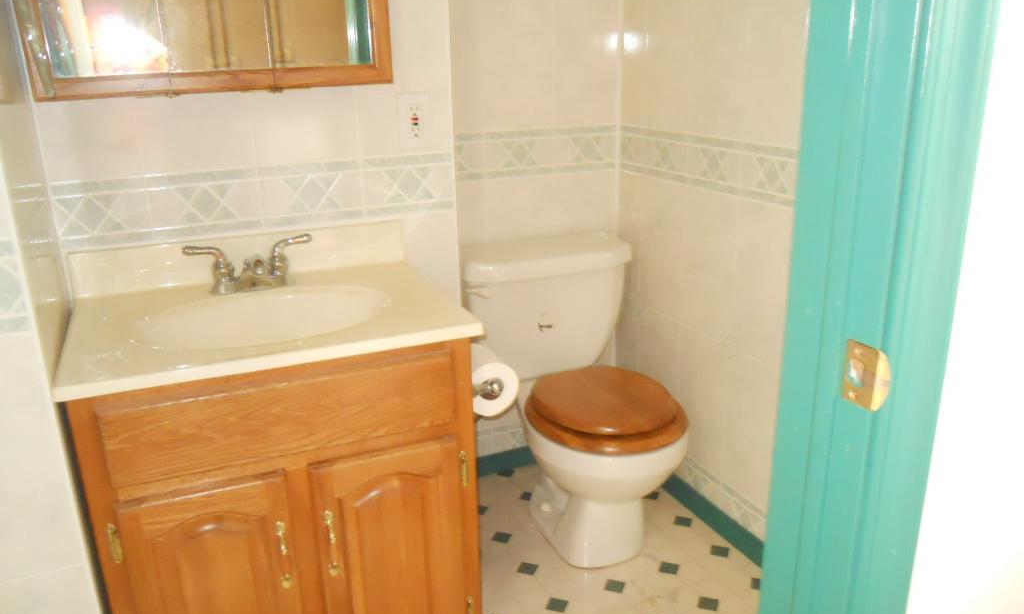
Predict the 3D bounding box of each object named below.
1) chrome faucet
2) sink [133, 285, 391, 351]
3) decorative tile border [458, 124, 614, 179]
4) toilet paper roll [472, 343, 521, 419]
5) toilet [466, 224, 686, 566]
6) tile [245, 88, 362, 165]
[{"bbox_3d":[-0.486,-0.077,1.555,0.237,0.094,0.130,-8,18,-22],"label":"chrome faucet"},{"bbox_3d":[-0.418,0.069,1.447,0.436,0.130,0.312,-8,18,-22],"label":"sink"},{"bbox_3d":[0.056,-0.412,2.221,0.540,0.118,0.010,-8,18,-22],"label":"decorative tile border"},{"bbox_3d":[-0.056,0.137,1.551,0.106,0.106,0.104,-8,18,-22],"label":"toilet paper roll"},{"bbox_3d":[0.169,0.242,2.061,0.485,0.700,0.690,-8,18,-22],"label":"toilet"},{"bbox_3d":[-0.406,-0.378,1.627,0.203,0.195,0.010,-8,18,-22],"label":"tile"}]

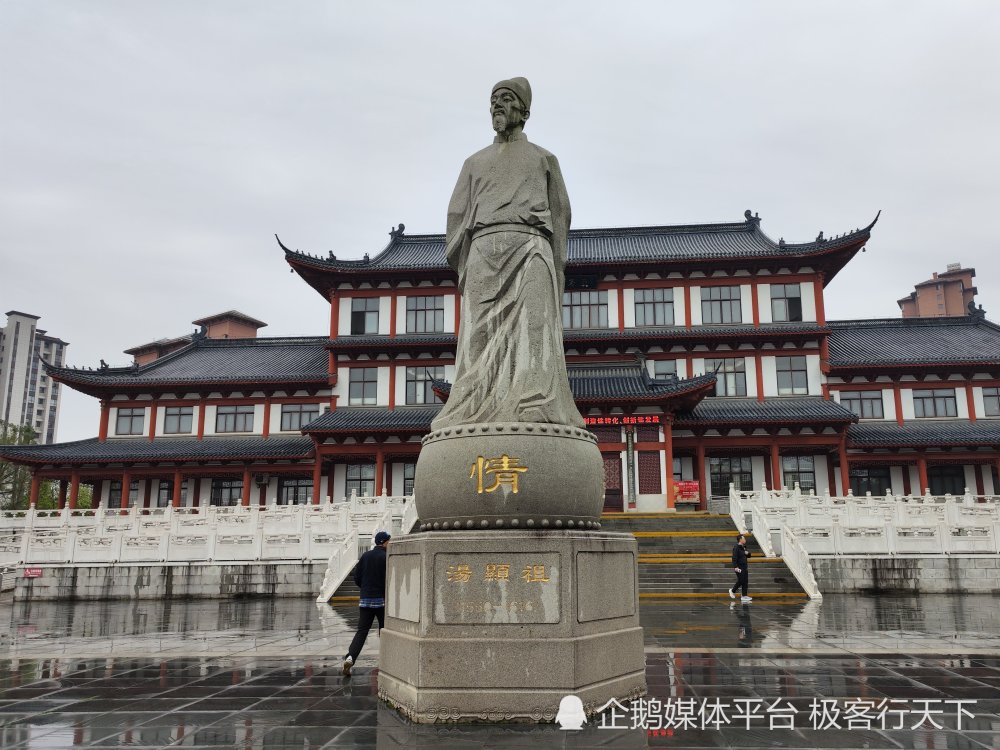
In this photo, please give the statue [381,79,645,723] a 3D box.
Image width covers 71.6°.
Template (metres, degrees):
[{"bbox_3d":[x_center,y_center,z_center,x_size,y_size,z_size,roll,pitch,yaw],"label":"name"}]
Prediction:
[{"bbox_3d":[0.094,-0.202,8.462,2.900,7.600,2.600,-2,-13,6],"label":"statue"}]

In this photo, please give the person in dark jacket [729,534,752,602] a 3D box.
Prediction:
[{"bbox_3d":[6.351,5.099,18.419,0.580,1.700,0.480,-3,-13,10],"label":"person in dark jacket"}]

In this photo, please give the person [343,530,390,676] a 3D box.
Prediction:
[{"bbox_3d":[-1.608,2.957,9.069,0.580,1.730,0.720,-7,-15,26],"label":"person"}]

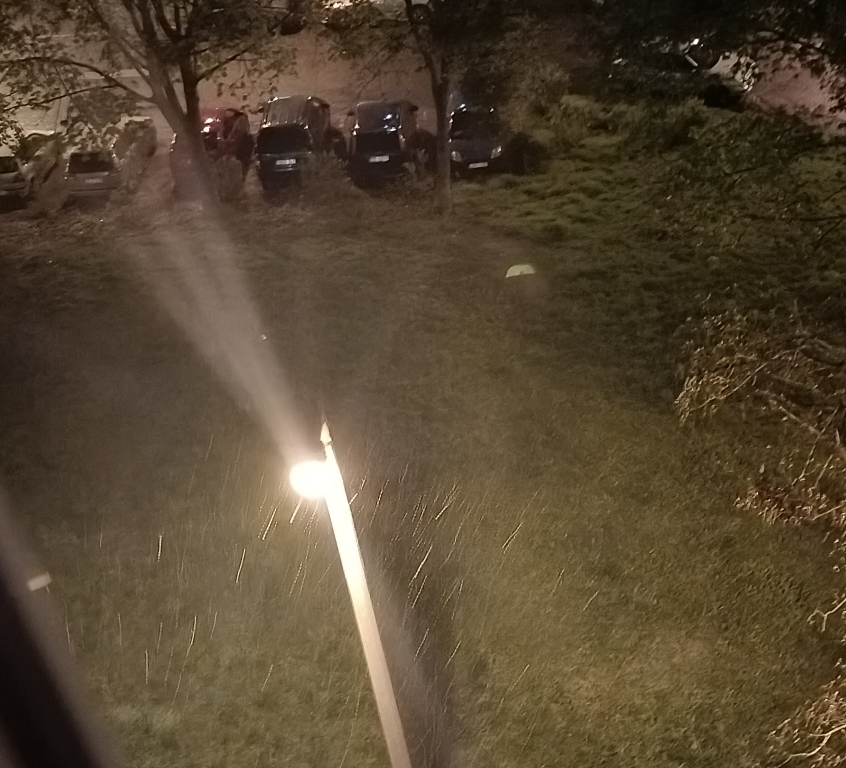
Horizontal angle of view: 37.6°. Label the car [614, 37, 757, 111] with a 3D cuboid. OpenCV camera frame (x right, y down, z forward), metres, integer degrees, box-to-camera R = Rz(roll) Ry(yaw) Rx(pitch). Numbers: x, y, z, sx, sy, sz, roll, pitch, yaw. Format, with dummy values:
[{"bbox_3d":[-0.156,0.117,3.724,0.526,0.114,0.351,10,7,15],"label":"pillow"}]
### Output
[{"bbox_3d":[7.897,-9.597,38.018,4.300,1.480,1.750,11,36,21],"label":"car"}]

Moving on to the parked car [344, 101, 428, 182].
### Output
[{"bbox_3d":[-1.148,-7.200,35.164,1.740,1.780,4.150,-3,34,2],"label":"parked car"}]

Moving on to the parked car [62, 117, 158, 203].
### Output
[{"bbox_3d":[-8.787,-6.626,35.451,1.700,1.450,4.100,0,34,6],"label":"parked car"}]

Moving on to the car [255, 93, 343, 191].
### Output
[{"bbox_3d":[-3.719,-7.231,35.642,1.740,1.620,4.300,-3,34,2],"label":"car"}]

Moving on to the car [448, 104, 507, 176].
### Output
[{"bbox_3d":[1.412,-7.223,35.196,1.660,1.460,3.950,-4,34,0],"label":"car"}]

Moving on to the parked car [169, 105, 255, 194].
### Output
[{"bbox_3d":[-5.987,-6.912,35.523,1.700,1.500,4.100,-2,34,4],"label":"parked car"}]

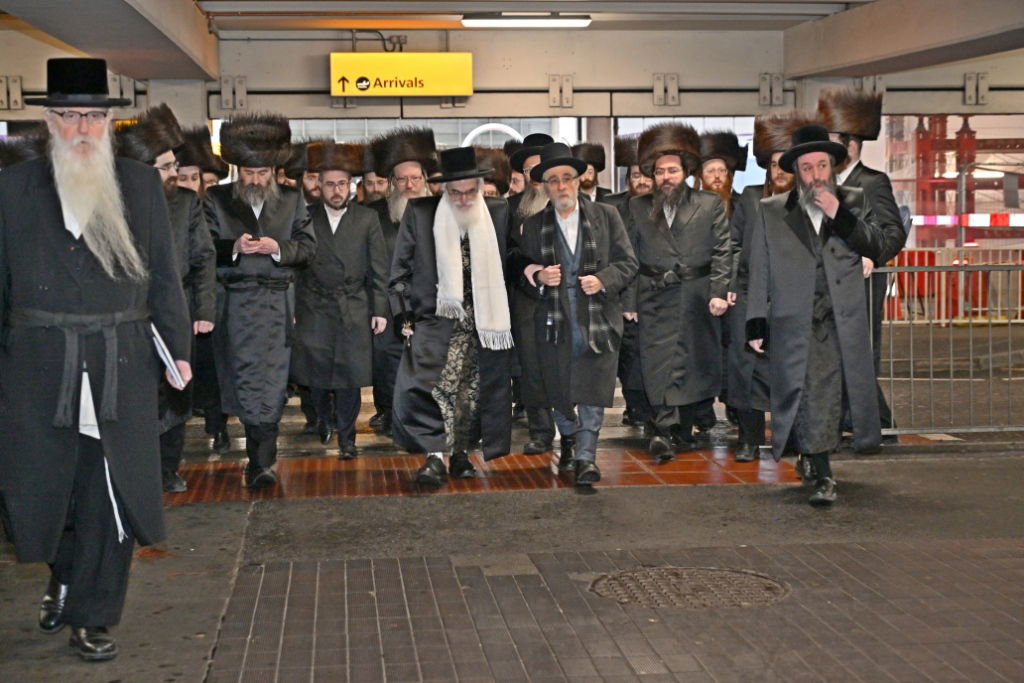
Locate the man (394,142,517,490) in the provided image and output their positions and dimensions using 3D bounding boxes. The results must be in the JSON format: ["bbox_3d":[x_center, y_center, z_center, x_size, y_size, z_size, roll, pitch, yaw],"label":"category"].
[{"bbox_3d":[-0.321,-0.152,8.199,0.670,1.750,0.550,-1,4,-6],"label":"man"}]

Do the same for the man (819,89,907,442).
[{"bbox_3d":[2.057,-0.422,8.997,0.600,2.030,0.520,-3,5,-30],"label":"man"}]

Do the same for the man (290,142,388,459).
[{"bbox_3d":[-1.032,-0.254,9.234,0.560,1.820,0.520,-1,4,-6],"label":"man"}]

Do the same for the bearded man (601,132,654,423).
[{"bbox_3d":[0.853,-0.400,10.279,0.540,1.910,0.480,-1,4,-6],"label":"bearded man"}]

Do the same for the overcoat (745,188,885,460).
[{"bbox_3d":[1.508,-0.090,7.660,0.680,1.340,0.480,-1,6,-3],"label":"overcoat"}]

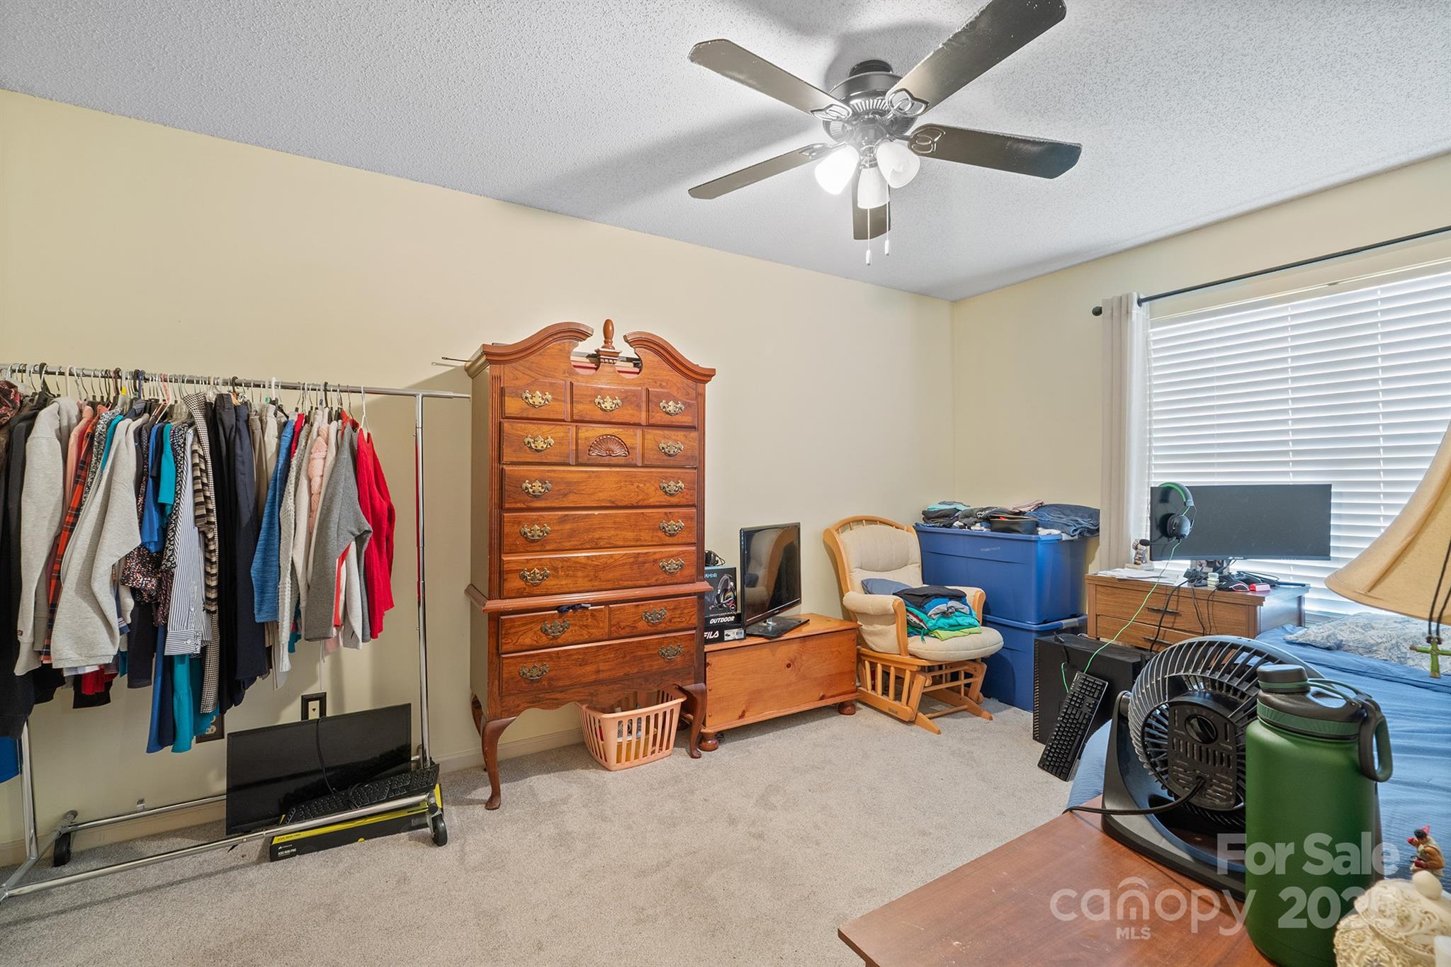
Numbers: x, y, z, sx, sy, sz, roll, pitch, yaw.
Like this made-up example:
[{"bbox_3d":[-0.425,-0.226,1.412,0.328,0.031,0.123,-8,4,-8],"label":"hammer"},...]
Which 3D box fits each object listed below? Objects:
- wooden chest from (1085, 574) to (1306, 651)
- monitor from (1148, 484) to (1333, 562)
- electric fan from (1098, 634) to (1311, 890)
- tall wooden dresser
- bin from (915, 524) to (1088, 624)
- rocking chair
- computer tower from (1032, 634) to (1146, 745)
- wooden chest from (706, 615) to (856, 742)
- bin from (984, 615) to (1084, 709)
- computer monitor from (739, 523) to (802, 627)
[{"bbox_3d":[2.034,0.812,2.633,0.510,0.785,0.635,0,0,-30],"label":"wooden chest"},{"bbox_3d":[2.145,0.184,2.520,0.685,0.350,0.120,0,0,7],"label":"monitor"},{"bbox_3d":[0.591,0.323,0.711,0.170,0.280,0.268,0,0,-30],"label":"electric fan"},{"bbox_3d":[-0.567,0.277,2.606,0.960,1.845,0.430,0,0,-30],"label":"tall wooden dresser"},{"bbox_3d":[1.589,0.510,3.574,0.480,0.460,0.840,0,0,-30],"label":"bin"},{"bbox_3d":[1.025,0.697,3.264,0.650,1.015,0.750,0,0,-29],"label":"rocking chair"},{"bbox_3d":[1.646,0.964,2.691,0.210,0.480,0.450,0,0,-28],"label":"computer tower"},{"bbox_3d":[0.215,0.967,3.071,0.955,0.470,0.370,0,0,-31],"label":"wooden chest"},{"bbox_3d":[1.588,0.975,3.573,0.480,0.460,0.840,0,0,-30],"label":"bin"},{"bbox_3d":[0.261,0.473,3.079,0.190,0.525,0.650,0,0,31],"label":"computer monitor"}]

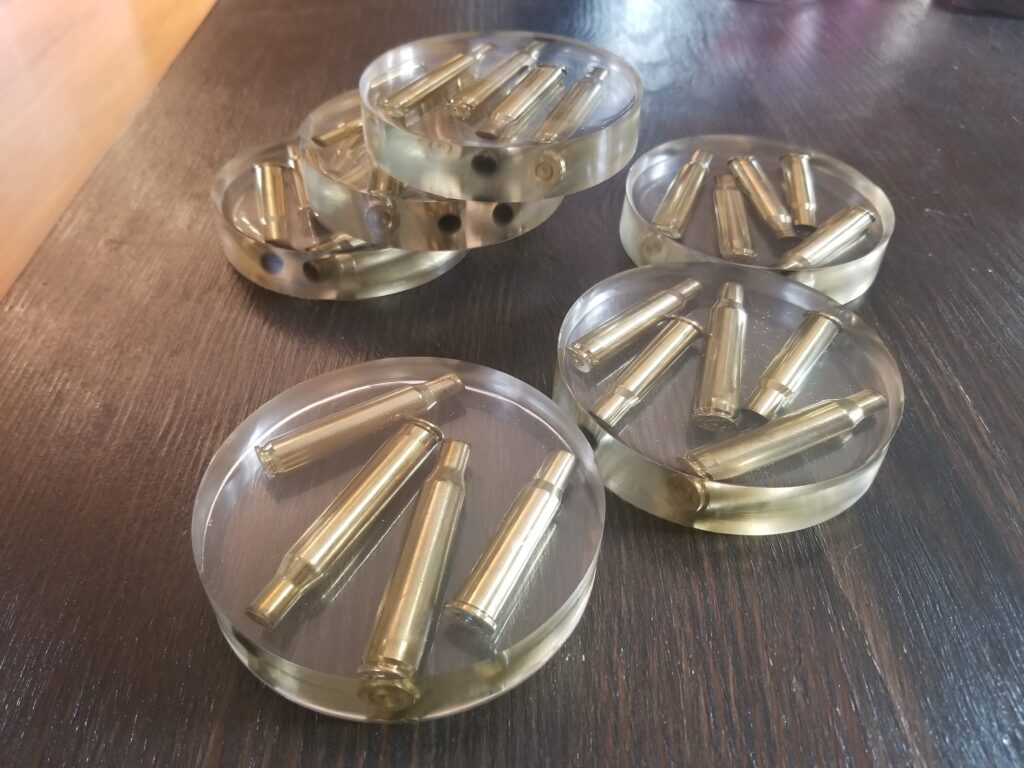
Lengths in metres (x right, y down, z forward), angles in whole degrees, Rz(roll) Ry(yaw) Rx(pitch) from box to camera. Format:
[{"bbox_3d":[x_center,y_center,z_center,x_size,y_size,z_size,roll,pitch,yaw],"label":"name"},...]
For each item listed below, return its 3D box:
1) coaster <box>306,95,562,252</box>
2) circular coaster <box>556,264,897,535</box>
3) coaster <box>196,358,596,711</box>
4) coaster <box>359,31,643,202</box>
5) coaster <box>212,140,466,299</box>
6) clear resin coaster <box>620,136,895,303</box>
[{"bbox_3d":[-0.028,-0.084,0.286,0.096,0.019,0.096,1,43,0],"label":"coaster"},{"bbox_3d":[0.062,-0.001,0.228,0.097,0.019,0.097,1,43,0],"label":"circular coaster"},{"bbox_3d":[-0.026,0.032,0.191,0.097,0.019,0.097,1,43,0],"label":"coaster"},{"bbox_3d":[-0.004,-0.098,0.273,0.097,0.019,0.097,1,43,0],"label":"coaster"},{"bbox_3d":[-0.062,-0.069,0.297,0.096,0.019,0.096,1,43,0],"label":"coaster"},{"bbox_3d":[0.092,-0.064,0.296,0.099,0.019,0.099,1,43,-1],"label":"clear resin coaster"}]

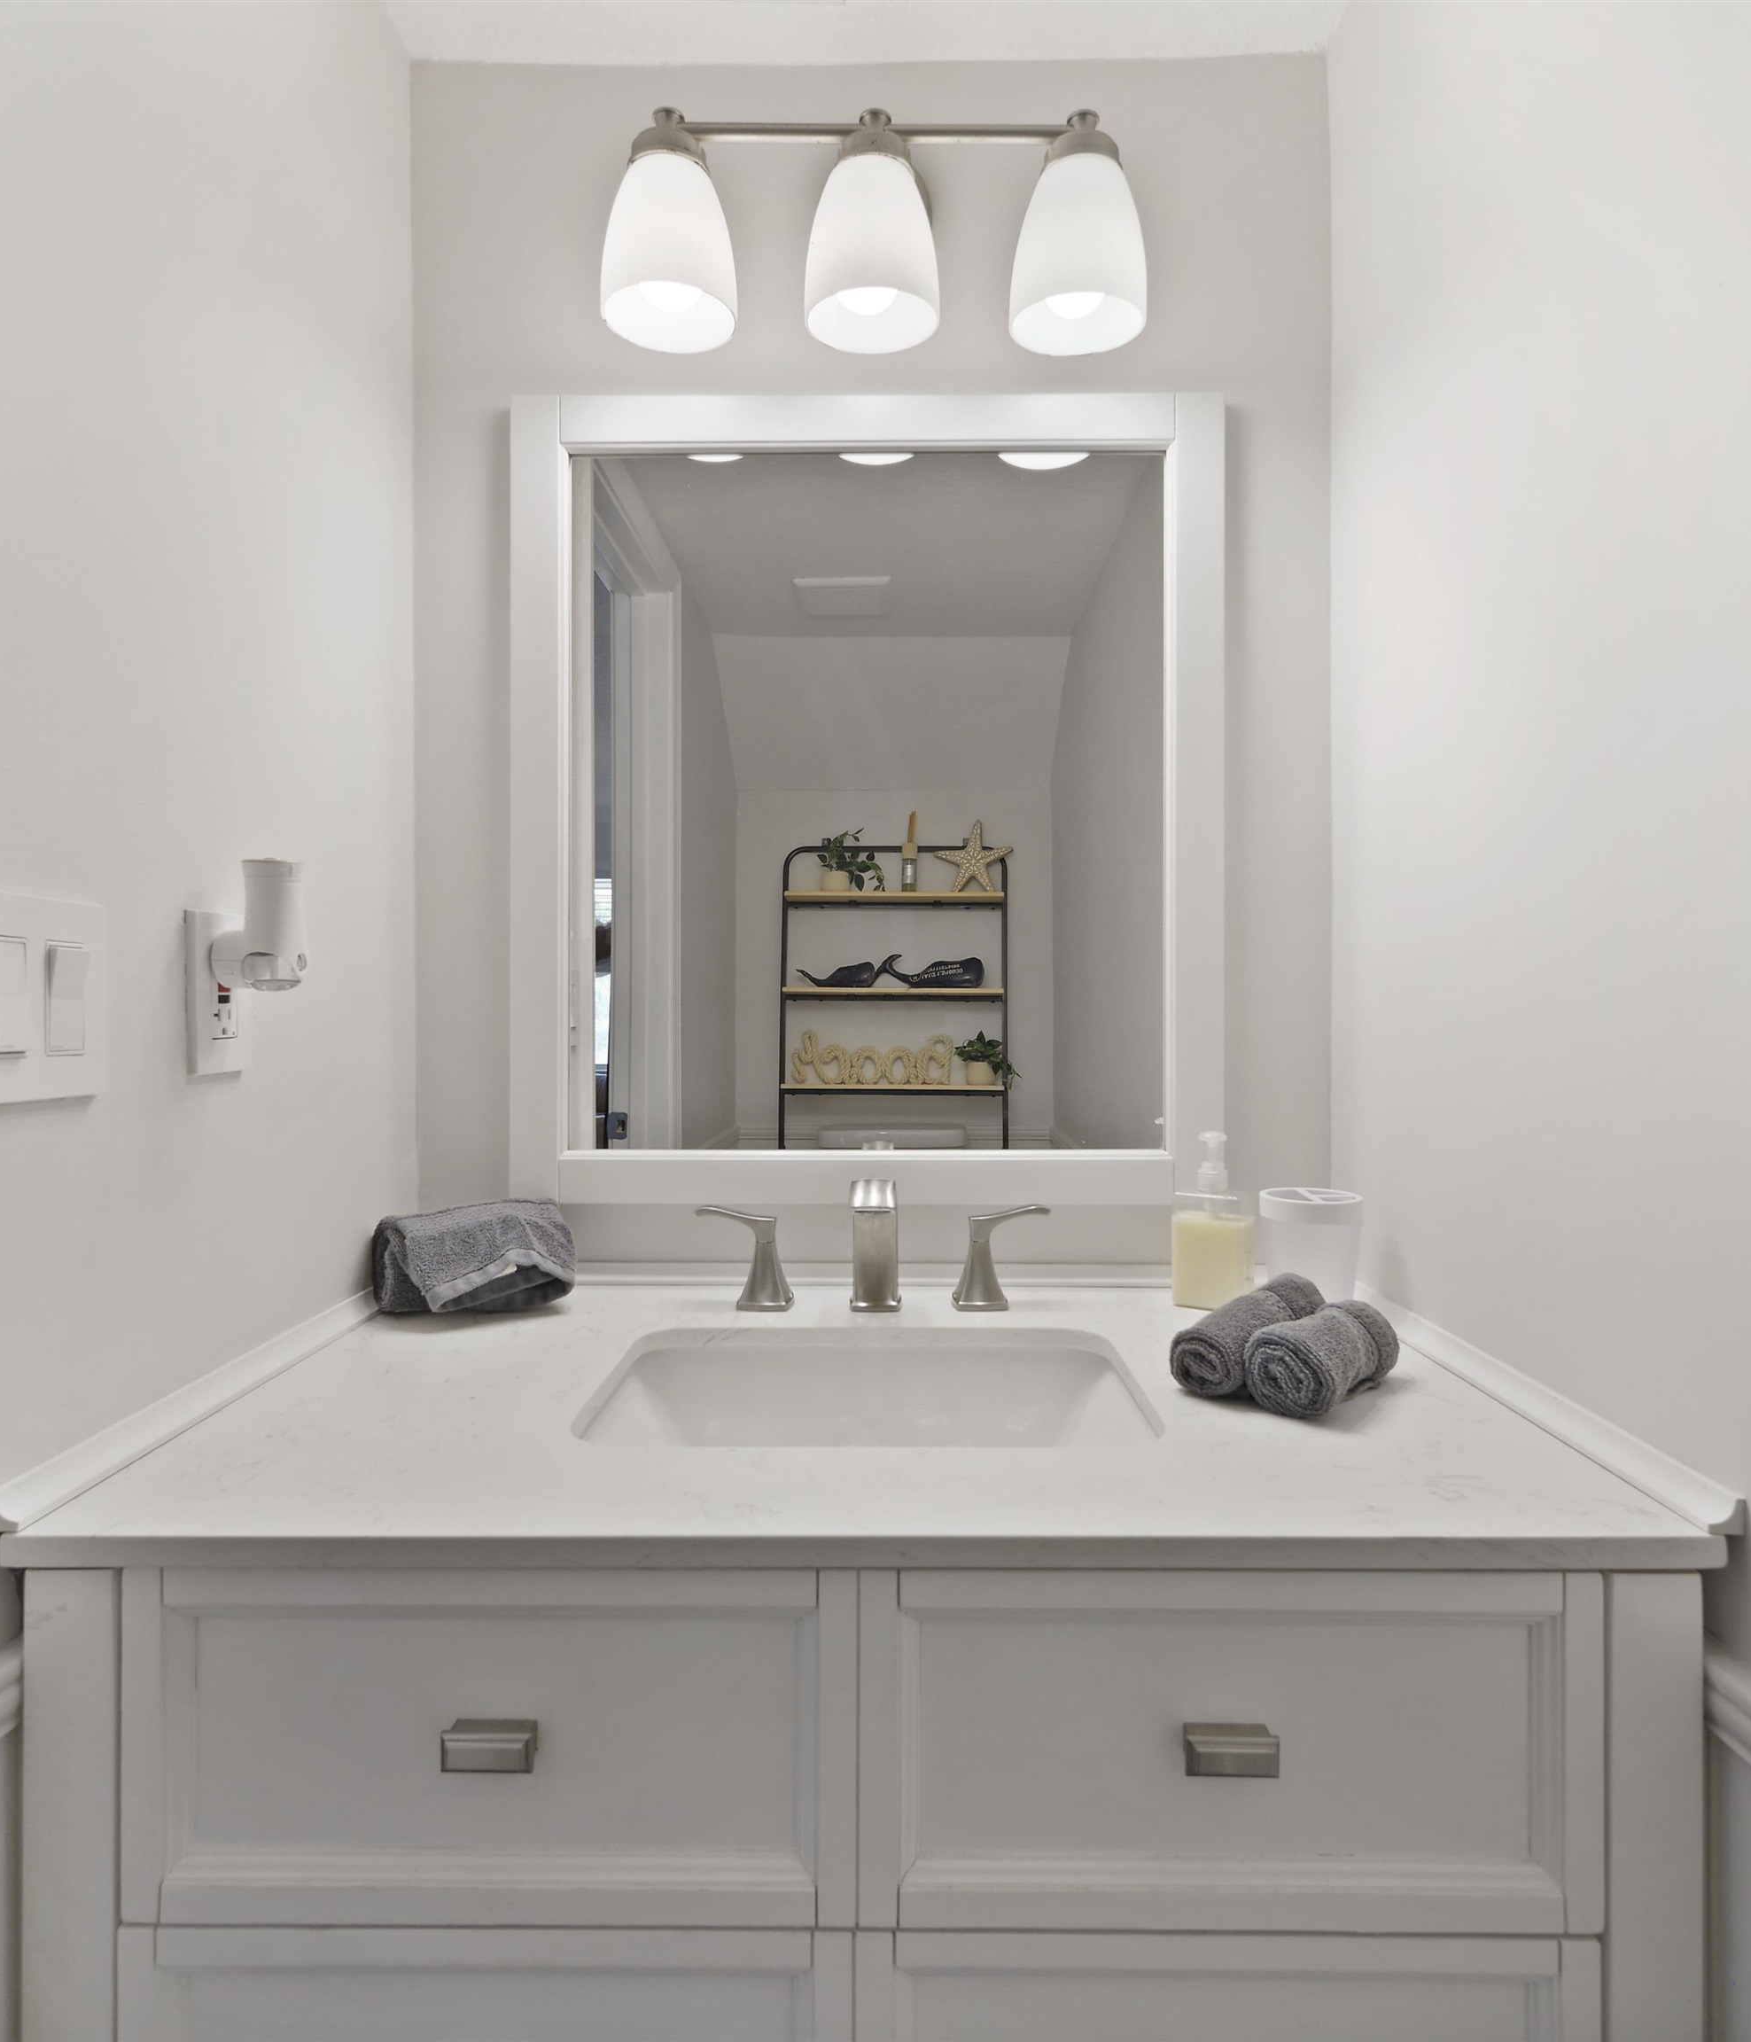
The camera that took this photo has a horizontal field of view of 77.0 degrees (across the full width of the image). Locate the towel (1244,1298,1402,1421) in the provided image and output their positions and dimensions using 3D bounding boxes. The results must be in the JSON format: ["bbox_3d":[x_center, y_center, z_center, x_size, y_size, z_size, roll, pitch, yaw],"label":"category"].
[{"bbox_3d":[0.332,0.248,0.814,0.067,0.060,0.128,0,0,44],"label":"towel"}]

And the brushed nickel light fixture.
[{"bbox_3d":[-0.004,-0.770,1.079,0.526,0.214,0.178,0,0,0],"label":"brushed nickel light fixture"}]

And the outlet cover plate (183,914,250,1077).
[{"bbox_3d":[-0.484,-0.019,0.811,0.009,0.116,0.070,0,0,0],"label":"outlet cover plate"}]

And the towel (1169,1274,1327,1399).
[{"bbox_3d":[0.298,0.249,0.873,0.060,0.056,0.150,0,0,40],"label":"towel"}]

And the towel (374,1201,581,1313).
[{"bbox_3d":[-0.388,0.233,1.096,0.192,0.088,0.095,0,0,-12],"label":"towel"}]

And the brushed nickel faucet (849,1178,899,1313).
[{"bbox_3d":[-0.001,0.211,1.034,0.050,0.132,0.155,0,0,0],"label":"brushed nickel faucet"}]

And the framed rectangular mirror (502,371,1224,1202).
[{"bbox_3d":[-0.008,-0.228,1.153,0.738,0.840,0.030,0,0,0],"label":"framed rectangular mirror"}]

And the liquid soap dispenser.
[{"bbox_3d":[0.331,0.192,1.073,0.066,0.168,0.050,0,0,27],"label":"liquid soap dispenser"}]

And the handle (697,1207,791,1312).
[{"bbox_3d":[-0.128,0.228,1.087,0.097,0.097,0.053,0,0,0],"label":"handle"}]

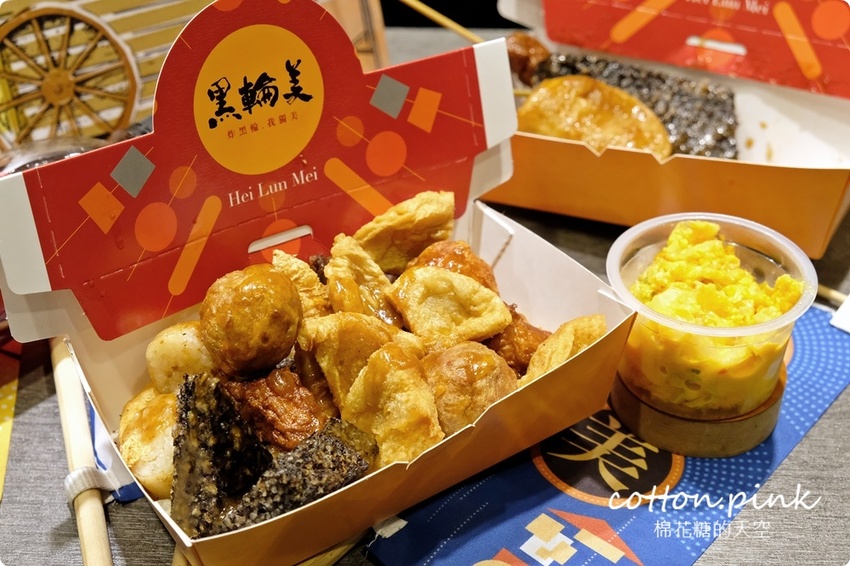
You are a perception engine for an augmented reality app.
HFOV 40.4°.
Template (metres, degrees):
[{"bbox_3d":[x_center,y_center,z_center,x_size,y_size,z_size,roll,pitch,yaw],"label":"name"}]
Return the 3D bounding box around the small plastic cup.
[{"bbox_3d":[0.110,0.015,0.460,0.079,0.049,0.079,-1,37,0],"label":"small plastic cup"}]

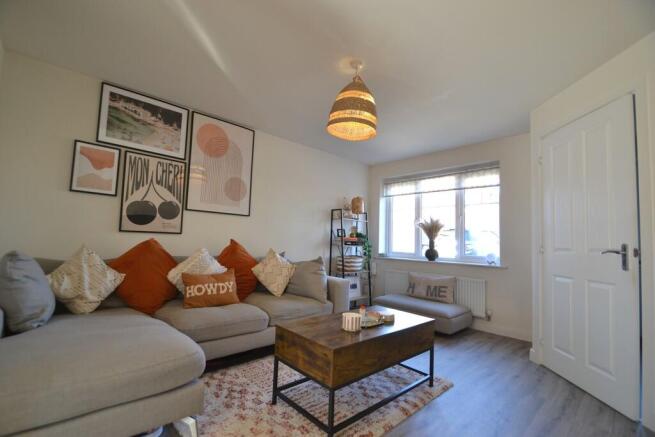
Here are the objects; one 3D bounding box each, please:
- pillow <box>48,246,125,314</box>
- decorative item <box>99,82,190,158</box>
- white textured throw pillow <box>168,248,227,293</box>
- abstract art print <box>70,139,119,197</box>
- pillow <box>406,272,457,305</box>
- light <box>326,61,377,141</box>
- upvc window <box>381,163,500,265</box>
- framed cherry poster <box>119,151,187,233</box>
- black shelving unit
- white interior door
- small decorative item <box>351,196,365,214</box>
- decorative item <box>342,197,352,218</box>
[{"bbox_3d":[-1.680,0.425,1.924,0.420,0.420,0.170,6,-23,-43],"label":"pillow"},{"bbox_3d":[-1.688,-0.888,2.567,0.695,0.515,0.024,6,-5,-43],"label":"decorative item"},{"bbox_3d":[-1.162,0.505,2.499,0.470,0.470,0.170,6,-25,-41],"label":"white textured throw pillow"},{"bbox_3d":[-1.952,-0.417,2.311,0.302,0.420,0.022,6,-5,-43],"label":"abstract art print"},{"bbox_3d":[1.302,0.876,3.417,0.140,0.310,0.610,22,-16,-39],"label":"pillow"},{"bbox_3d":[0.193,-0.875,1.972,0.360,0.520,0.360,3,-4,0],"label":"light"},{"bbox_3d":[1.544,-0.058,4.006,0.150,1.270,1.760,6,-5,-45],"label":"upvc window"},{"bbox_3d":[-1.656,-0.228,2.636,0.515,0.725,0.025,6,-5,-41],"label":"framed cherry poster"},{"bbox_3d":[0.364,0.607,4.082,0.570,1.460,0.360,7,-6,-42],"label":"black shelving unit"},{"bbox_3d":[1.855,0.250,2.000,0.045,1.980,0.740,2,-4,2],"label":"white interior door"},{"bbox_3d":[0.469,-0.201,4.229,0.190,0.260,0.190,7,-6,-42],"label":"small decorative item"},{"bbox_3d":[0.311,-0.174,4.241,0.130,0.310,0.120,6,-5,-43],"label":"decorative item"}]

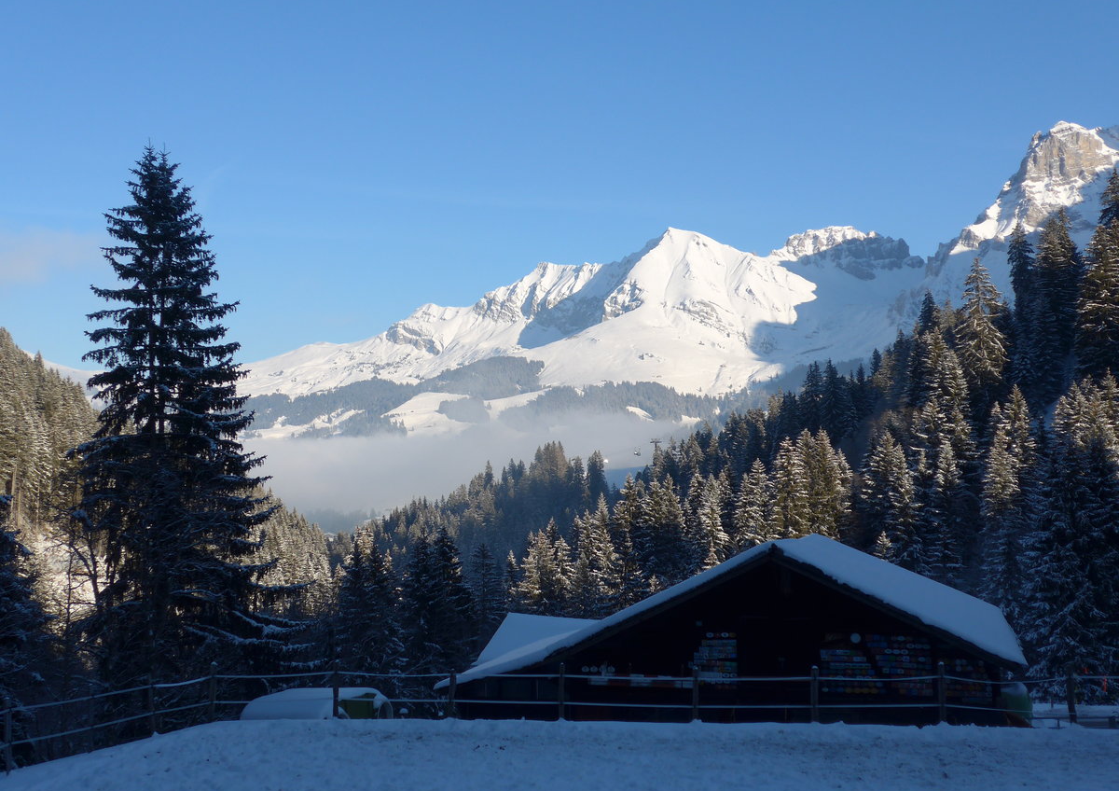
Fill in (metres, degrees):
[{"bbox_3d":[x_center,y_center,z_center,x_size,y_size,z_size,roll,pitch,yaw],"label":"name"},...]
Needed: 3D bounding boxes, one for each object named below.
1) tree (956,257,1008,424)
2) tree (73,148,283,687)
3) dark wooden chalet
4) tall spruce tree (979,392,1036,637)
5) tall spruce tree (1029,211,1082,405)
[{"bbox_3d":[54.883,-7.095,185.000,6.790,21.590,6.790,0,-4,0],"label":"tree"},{"bbox_3d":[-13.858,1.023,52.000,7.910,20.150,7.910,0,-4,0],"label":"tree"},{"bbox_3d":[5.800,6.798,42.959,15.300,5.600,13.000,-1,-4,15],"label":"dark wooden chalet"},{"bbox_3d":[40.953,10.781,130.000,5.110,22.500,5.110,0,-4,0],"label":"tall spruce tree"},{"bbox_3d":[57.495,-10.006,165.000,6.270,22.720,6.270,0,-4,0],"label":"tall spruce tree"}]

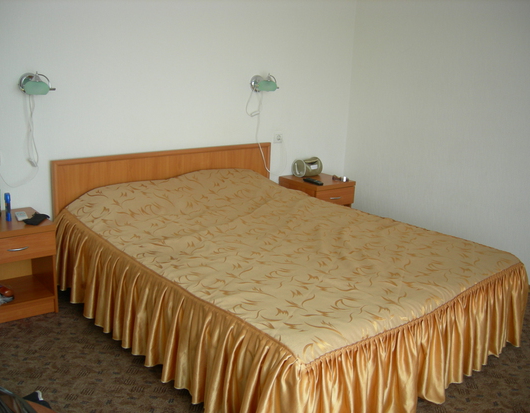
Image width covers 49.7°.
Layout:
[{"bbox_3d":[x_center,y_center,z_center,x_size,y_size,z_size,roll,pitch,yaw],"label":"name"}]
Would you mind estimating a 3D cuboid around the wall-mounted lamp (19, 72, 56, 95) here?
[{"bbox_3d":[-1.291,-0.699,3.247,0.184,0.133,0.163,-9,18,-36],"label":"wall-mounted lamp"}]

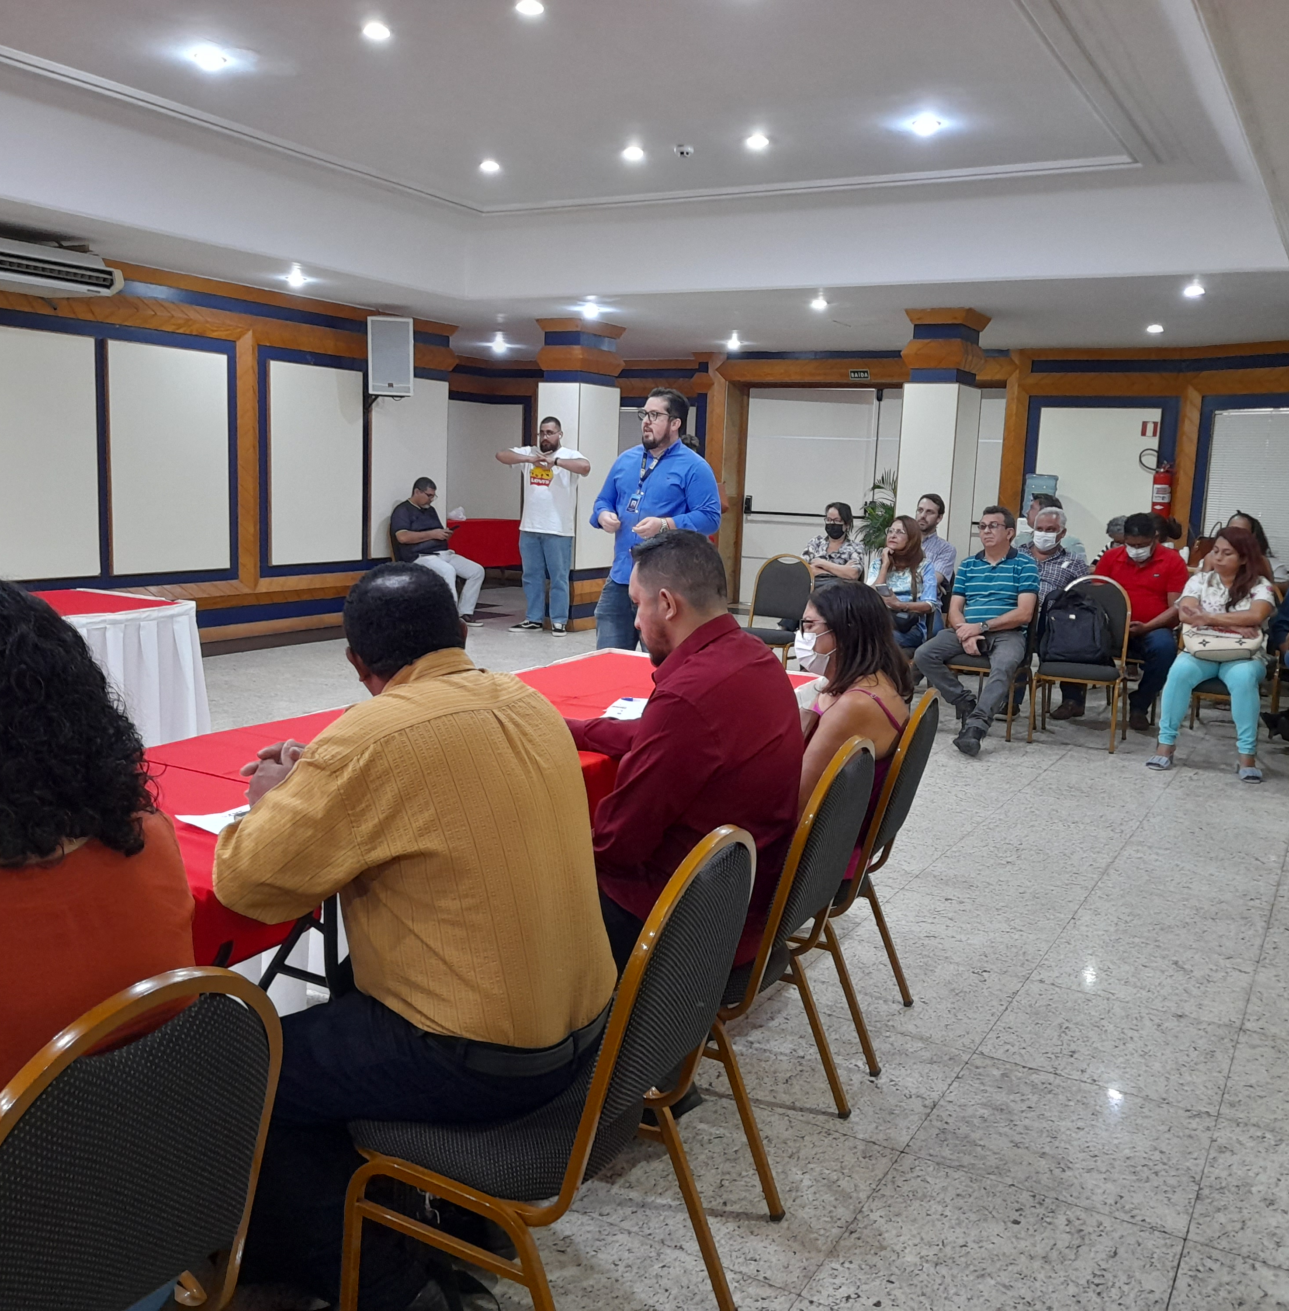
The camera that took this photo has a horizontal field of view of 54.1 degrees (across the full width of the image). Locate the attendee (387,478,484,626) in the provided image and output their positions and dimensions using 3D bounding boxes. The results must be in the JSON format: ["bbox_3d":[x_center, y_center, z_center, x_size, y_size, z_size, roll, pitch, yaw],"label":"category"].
[{"bbox_3d":[-1.584,-0.797,10.161,0.770,1.242,0.550,3,9,5],"label":"attendee"}]

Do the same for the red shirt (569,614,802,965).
[{"bbox_3d":[0.067,0.258,2.659,0.580,0.700,0.520,7,10,32],"label":"red shirt"}]

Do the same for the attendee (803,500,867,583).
[{"bbox_3d":[1.218,-0.410,8.536,0.480,1.220,0.800,7,10,32],"label":"attendee"}]

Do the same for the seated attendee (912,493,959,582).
[{"bbox_3d":[1.755,-0.410,8.316,0.500,1.285,0.860,8,11,35],"label":"seated attendee"}]

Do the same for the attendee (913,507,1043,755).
[{"bbox_3d":[1.813,-0.173,6.891,0.540,1.251,0.950,7,10,31],"label":"attendee"}]

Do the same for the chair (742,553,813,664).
[{"bbox_3d":[0.780,-0.168,7.750,0.450,0.903,0.520,7,10,31],"label":"chair"}]

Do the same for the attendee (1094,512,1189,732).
[{"bbox_3d":[2.960,-0.237,7.670,0.580,1.230,0.860,7,10,29],"label":"attendee"}]

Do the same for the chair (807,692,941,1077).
[{"bbox_3d":[0.438,0.503,3.239,0.530,0.906,0.450,6,9,23],"label":"chair"}]

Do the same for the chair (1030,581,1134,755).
[{"bbox_3d":[2.431,0.023,6.959,0.460,0.905,0.550,7,9,29],"label":"chair"}]

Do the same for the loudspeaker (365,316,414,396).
[{"bbox_3d":[-1.882,-2.217,9.380,0.345,0.585,0.330,2,9,-3],"label":"loudspeaker"}]

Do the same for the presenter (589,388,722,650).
[{"bbox_3d":[0.037,-0.387,6.121,0.620,1.780,0.460,7,10,31],"label":"presenter"}]

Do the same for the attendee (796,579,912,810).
[{"bbox_3d":[0.360,0.359,3.242,0.740,1.155,0.480,6,9,25],"label":"attendee"}]

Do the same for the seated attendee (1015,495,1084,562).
[{"bbox_3d":[2.702,-0.431,8.710,0.500,1.320,0.800,7,9,29],"label":"seated attendee"}]

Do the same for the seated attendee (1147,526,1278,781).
[{"bbox_3d":[2.960,-0.043,6.528,0.520,1.200,0.850,8,10,34],"label":"seated attendee"}]

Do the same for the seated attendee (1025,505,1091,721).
[{"bbox_3d":[2.506,-0.300,7.927,0.540,1.244,0.900,7,10,29],"label":"seated attendee"}]

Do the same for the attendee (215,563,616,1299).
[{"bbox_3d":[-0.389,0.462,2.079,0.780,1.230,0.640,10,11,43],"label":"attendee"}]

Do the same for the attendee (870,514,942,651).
[{"bbox_3d":[1.369,-0.206,7.245,0.500,1.176,0.840,9,11,38],"label":"attendee"}]

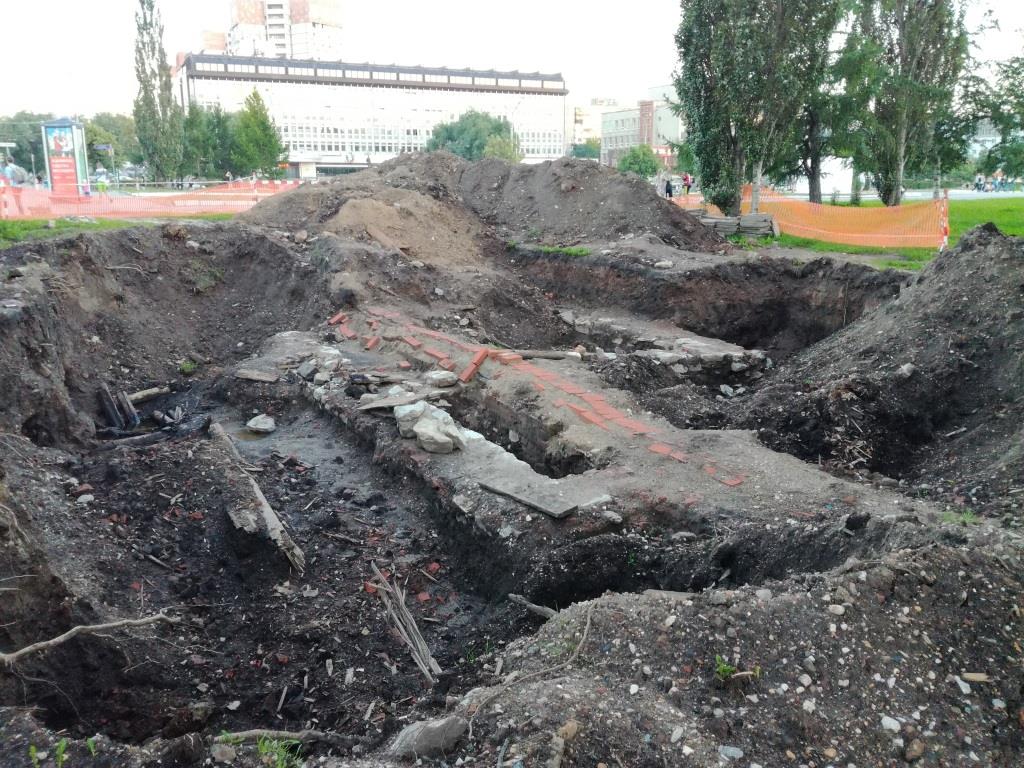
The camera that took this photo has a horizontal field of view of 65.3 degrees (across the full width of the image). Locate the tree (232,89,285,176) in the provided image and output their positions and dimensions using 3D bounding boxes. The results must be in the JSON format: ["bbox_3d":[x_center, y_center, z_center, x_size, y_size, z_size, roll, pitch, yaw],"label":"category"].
[{"bbox_3d":[-34.331,-33.133,107.075,6.800,11.900,6.800,0,15,0],"label":"tree"}]

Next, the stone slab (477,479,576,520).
[{"bbox_3d":[0.118,0.782,5.601,0.749,0.045,0.260,14,20,42],"label":"stone slab"}]

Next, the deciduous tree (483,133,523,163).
[{"bbox_3d":[-1.287,-30.477,107.786,5.400,6.400,5.400,0,15,0],"label":"deciduous tree"}]

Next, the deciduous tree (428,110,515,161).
[{"bbox_3d":[-6.122,-34.751,116.994,12.400,9.900,12.400,0,15,0],"label":"deciduous tree"}]

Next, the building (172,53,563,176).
[{"bbox_3d":[-29.490,-59.060,182.552,84.390,23.000,24.000,-7,17,-25],"label":"building"}]

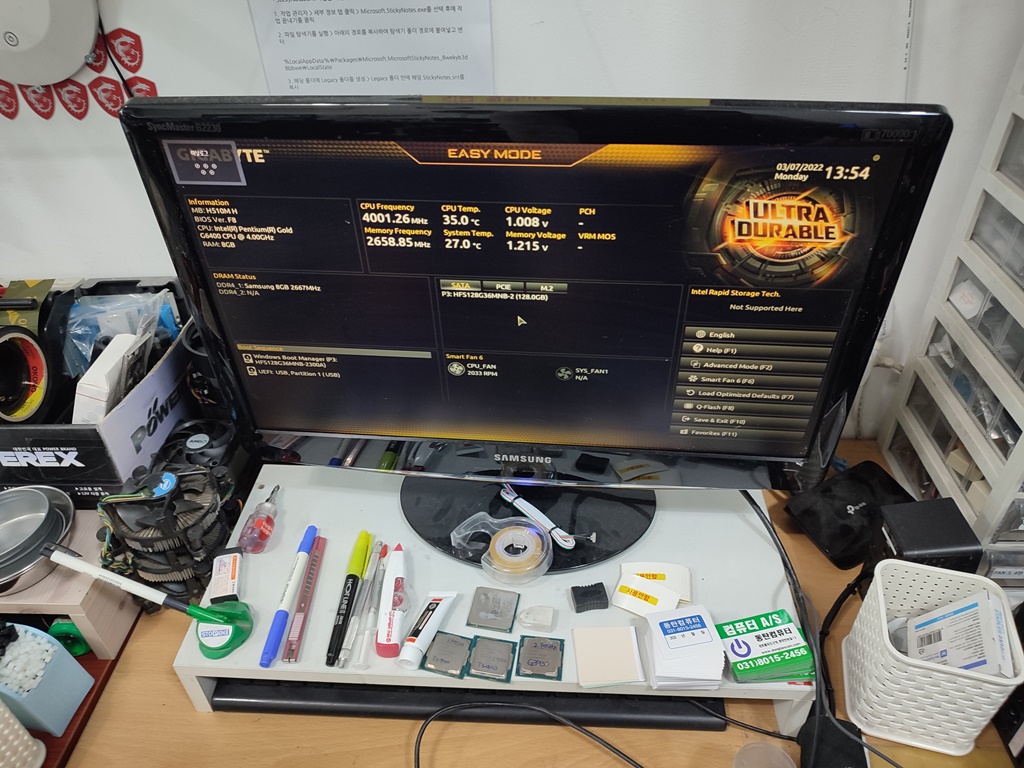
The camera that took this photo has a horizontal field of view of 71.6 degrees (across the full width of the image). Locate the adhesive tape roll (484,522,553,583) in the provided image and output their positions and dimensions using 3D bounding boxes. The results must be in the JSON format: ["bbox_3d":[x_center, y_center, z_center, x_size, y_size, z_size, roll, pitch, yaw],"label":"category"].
[{"bbox_3d":[0.005,0.155,0.663,0.065,0.018,0.065,-1,41,1],"label":"adhesive tape roll"}]

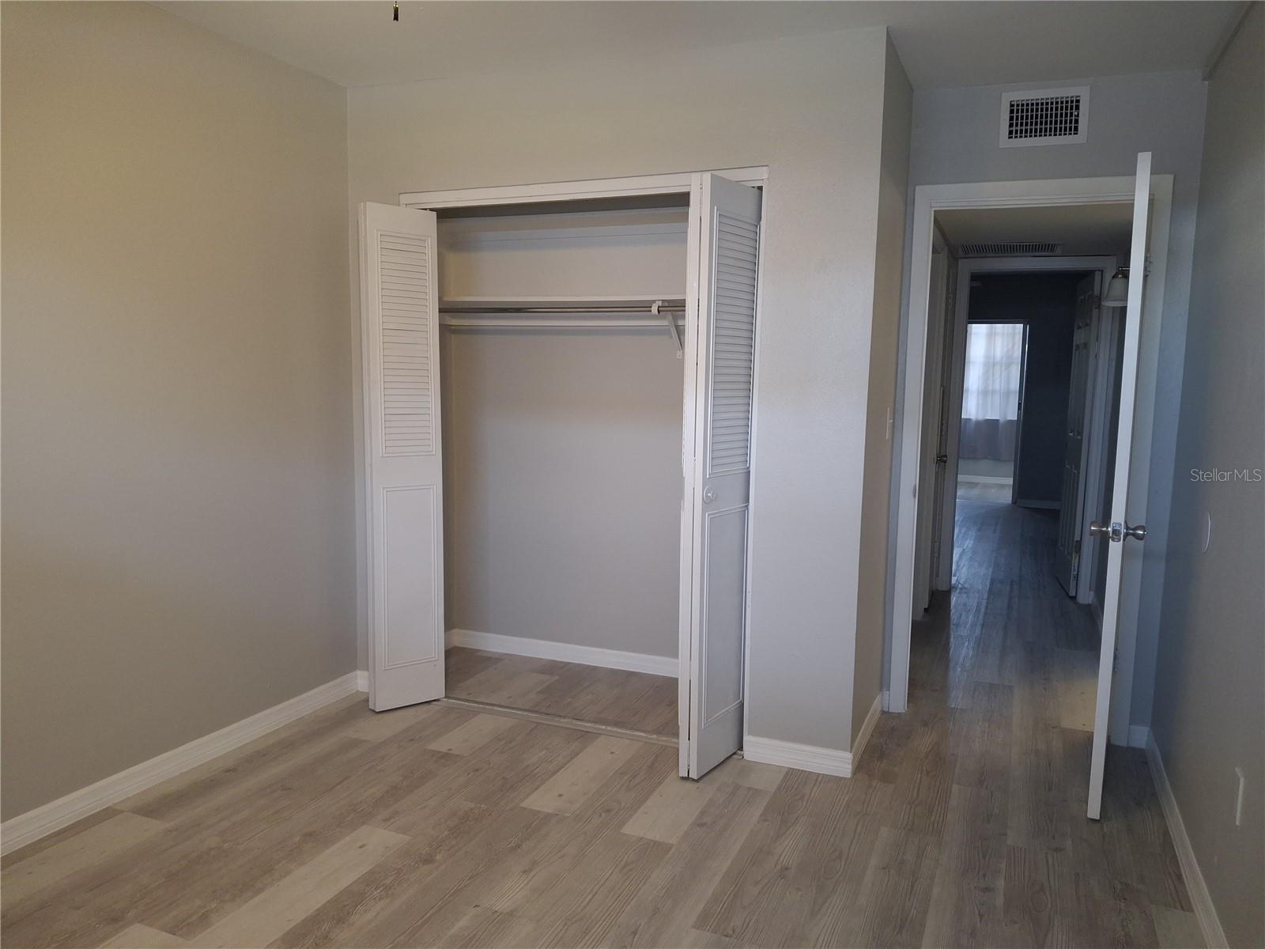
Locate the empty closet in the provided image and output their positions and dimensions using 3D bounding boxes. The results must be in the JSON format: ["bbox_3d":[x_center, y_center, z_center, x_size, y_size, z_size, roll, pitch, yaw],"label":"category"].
[{"bbox_3d":[-0.243,-0.056,3.503,1.503,2.063,0.100,4,7,23],"label":"empty closet"}]

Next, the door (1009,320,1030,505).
[{"bbox_3d":[4.357,-0.677,10.248,0.045,2.000,0.740,4,7,23],"label":"door"}]

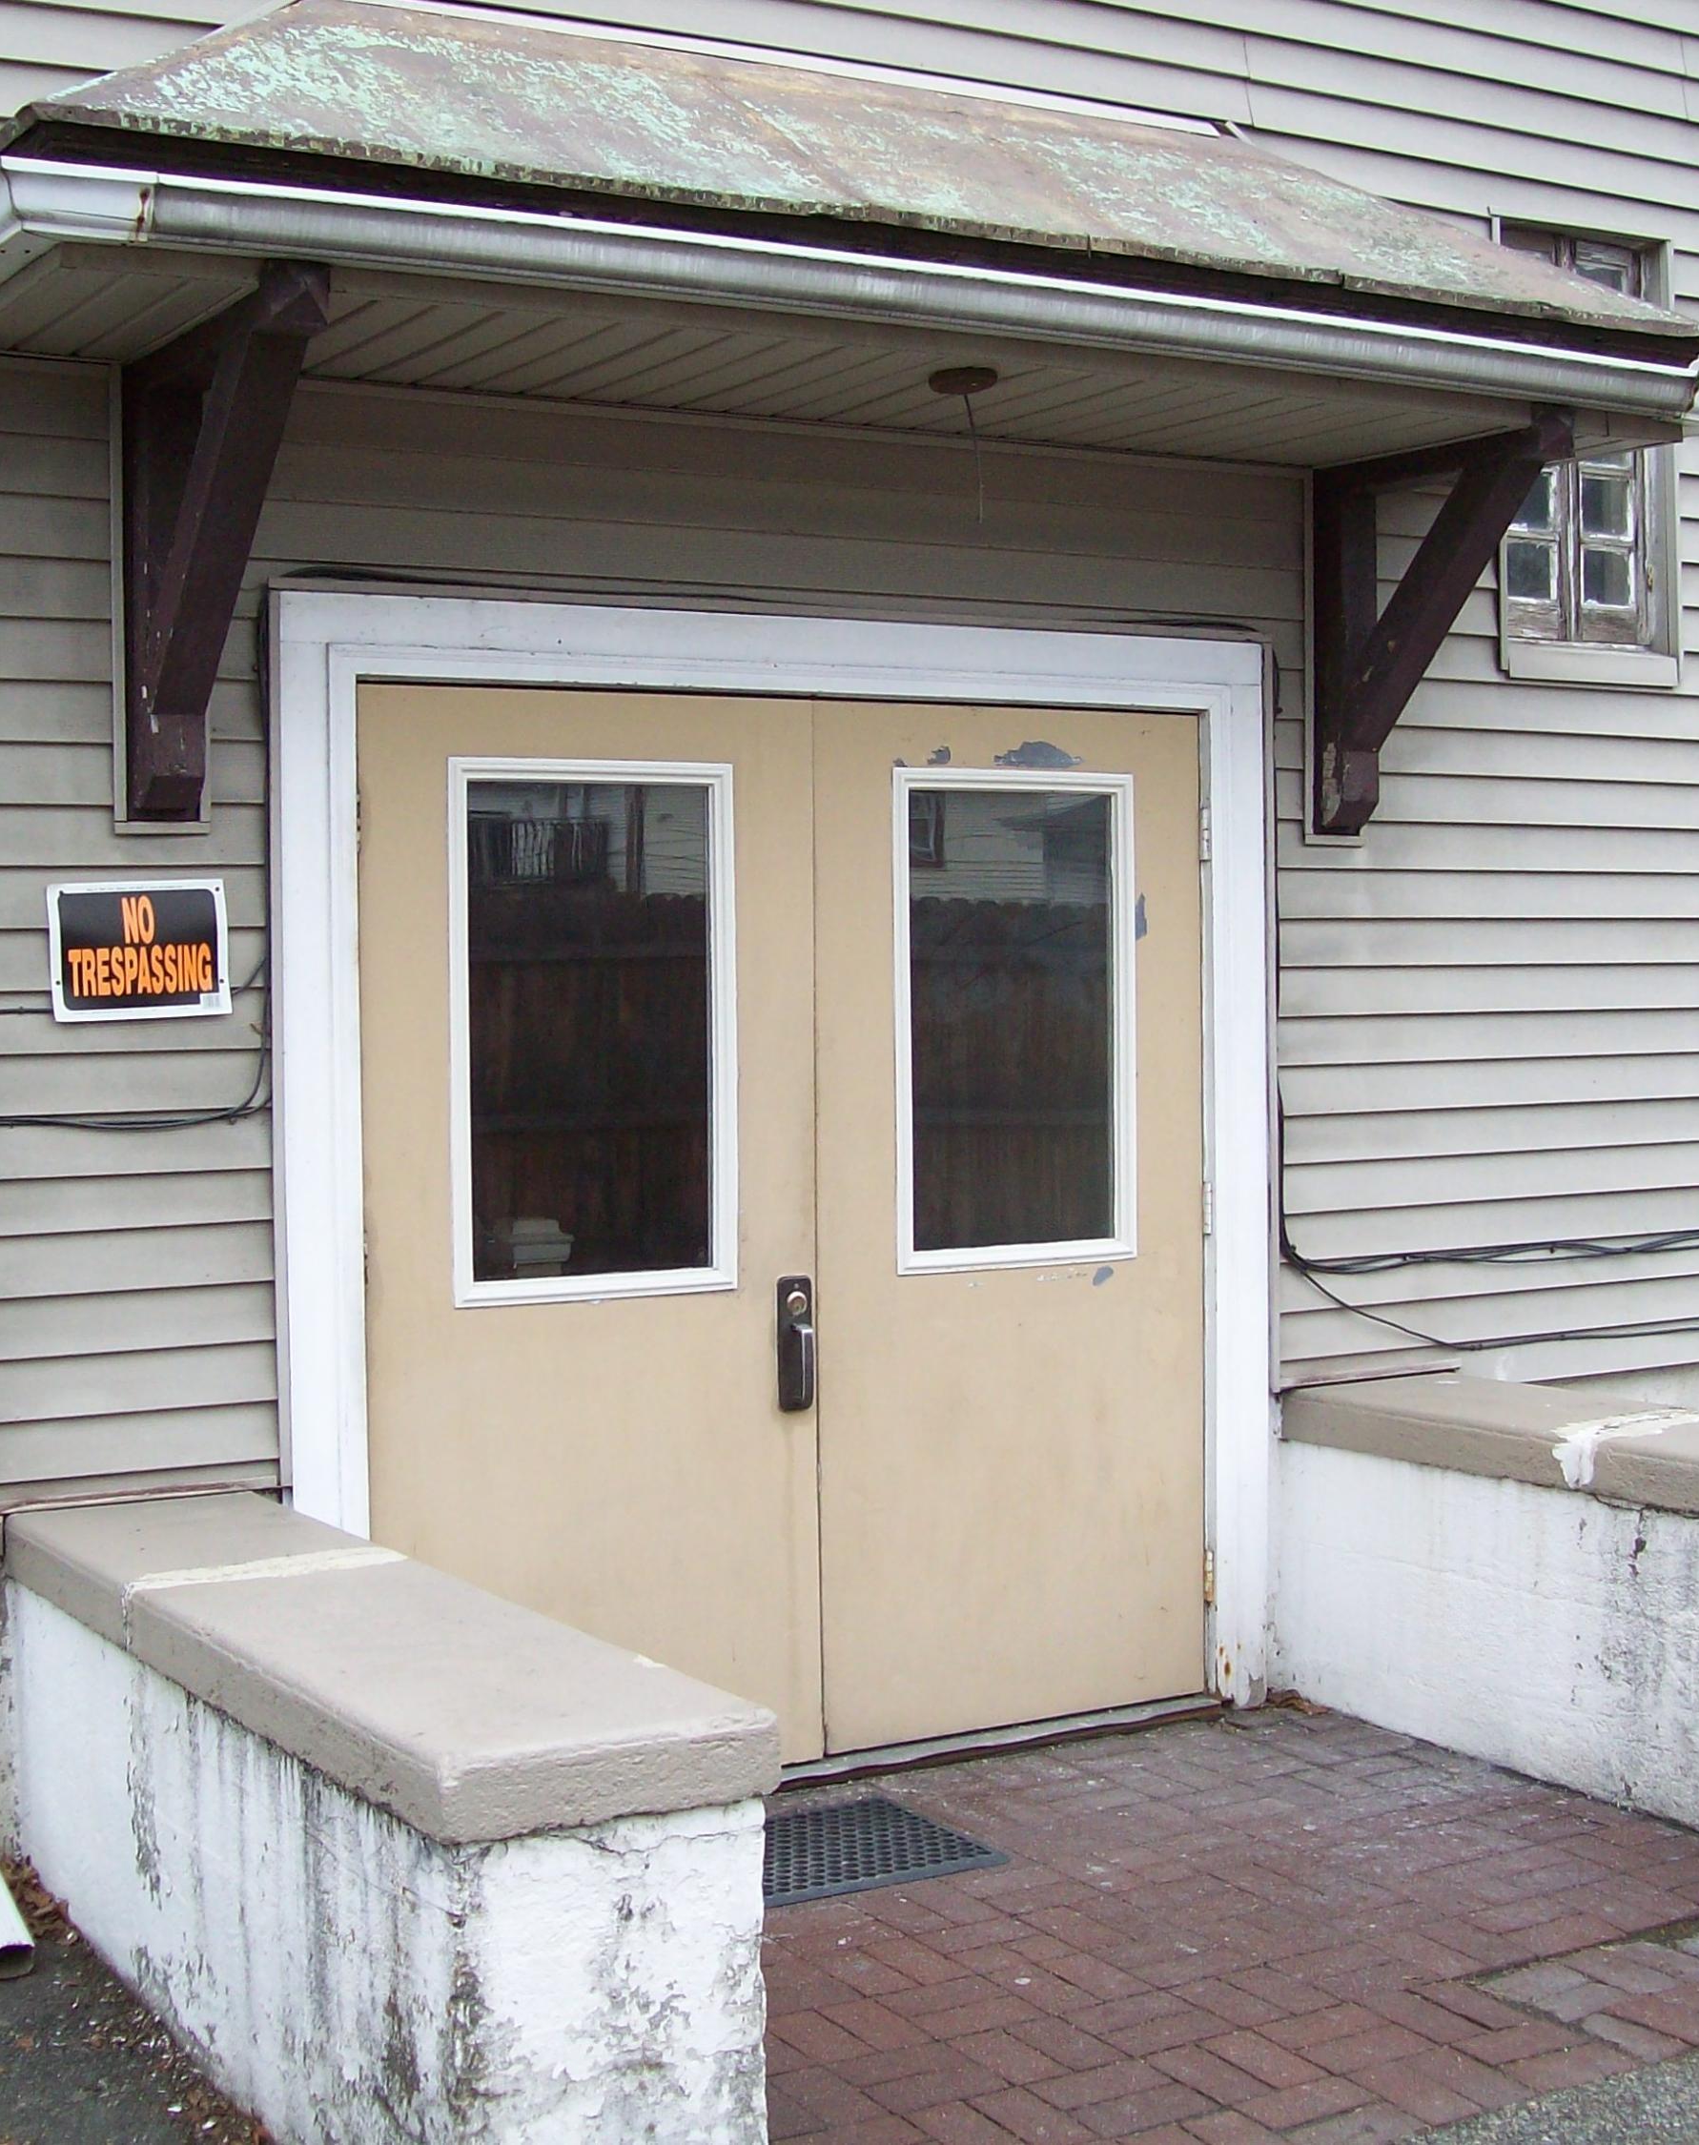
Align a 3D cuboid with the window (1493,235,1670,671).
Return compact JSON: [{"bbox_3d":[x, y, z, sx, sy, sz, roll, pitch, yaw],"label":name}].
[{"bbox_3d":[1.639,-1.391,6.628,0.506,0.977,0.100,-2,2,-30],"label":"window"}]

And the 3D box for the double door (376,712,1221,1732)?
[{"bbox_3d":[-0.063,0.307,5.704,1.830,2.031,0.060,-2,2,-30],"label":"double door"}]

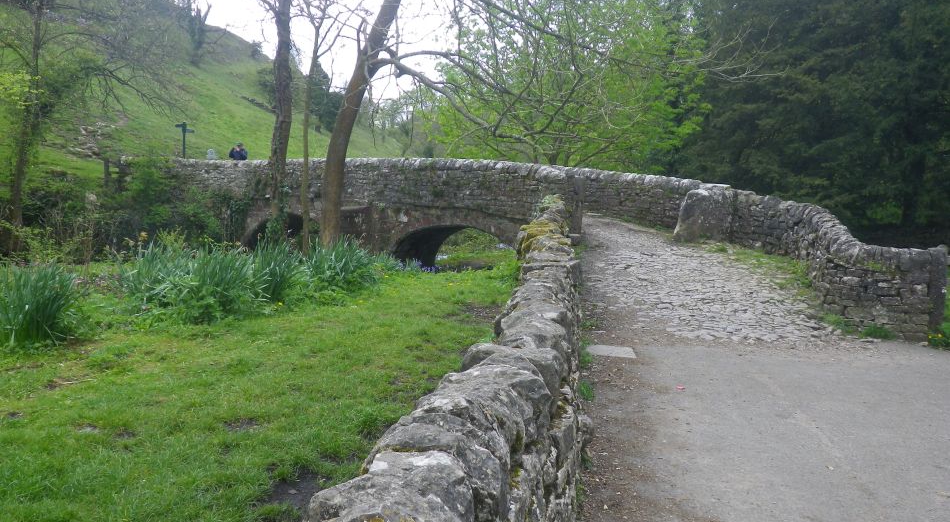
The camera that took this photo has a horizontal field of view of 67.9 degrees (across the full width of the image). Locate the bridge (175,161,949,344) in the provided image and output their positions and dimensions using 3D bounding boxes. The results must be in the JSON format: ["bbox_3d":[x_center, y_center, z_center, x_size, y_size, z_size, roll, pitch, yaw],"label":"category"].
[{"bbox_3d":[-0.140,-0.971,16.622,18.600,3.450,4.000,2,3,31],"label":"bridge"}]

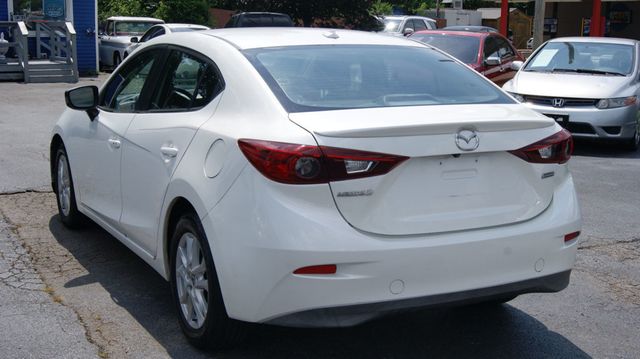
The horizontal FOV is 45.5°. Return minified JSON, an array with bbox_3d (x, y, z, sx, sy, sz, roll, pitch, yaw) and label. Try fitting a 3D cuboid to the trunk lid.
[{"bbox_3d":[0.513,-0.053,3.217,1.280,0.500,0.470,-5,12,-29],"label":"trunk lid"}]

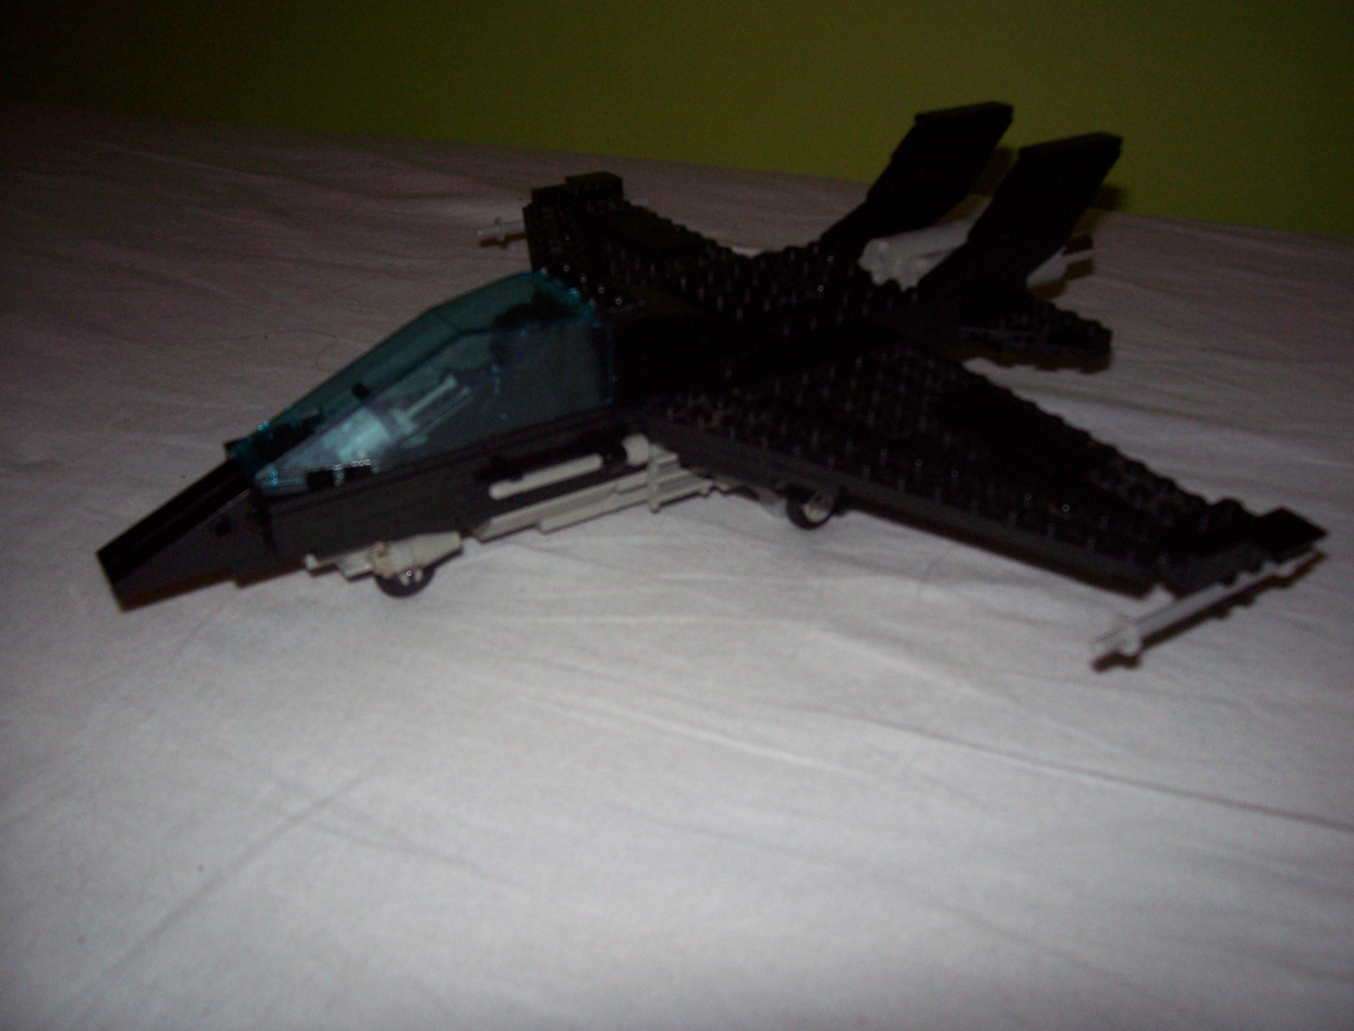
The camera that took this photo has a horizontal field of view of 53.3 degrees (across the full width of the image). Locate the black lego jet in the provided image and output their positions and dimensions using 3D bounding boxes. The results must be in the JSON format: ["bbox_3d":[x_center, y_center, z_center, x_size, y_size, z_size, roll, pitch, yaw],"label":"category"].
[{"bbox_3d":[-0.007,-0.038,0.330,0.262,0.082,0.273,-19,37,-27],"label":"black lego jet"}]

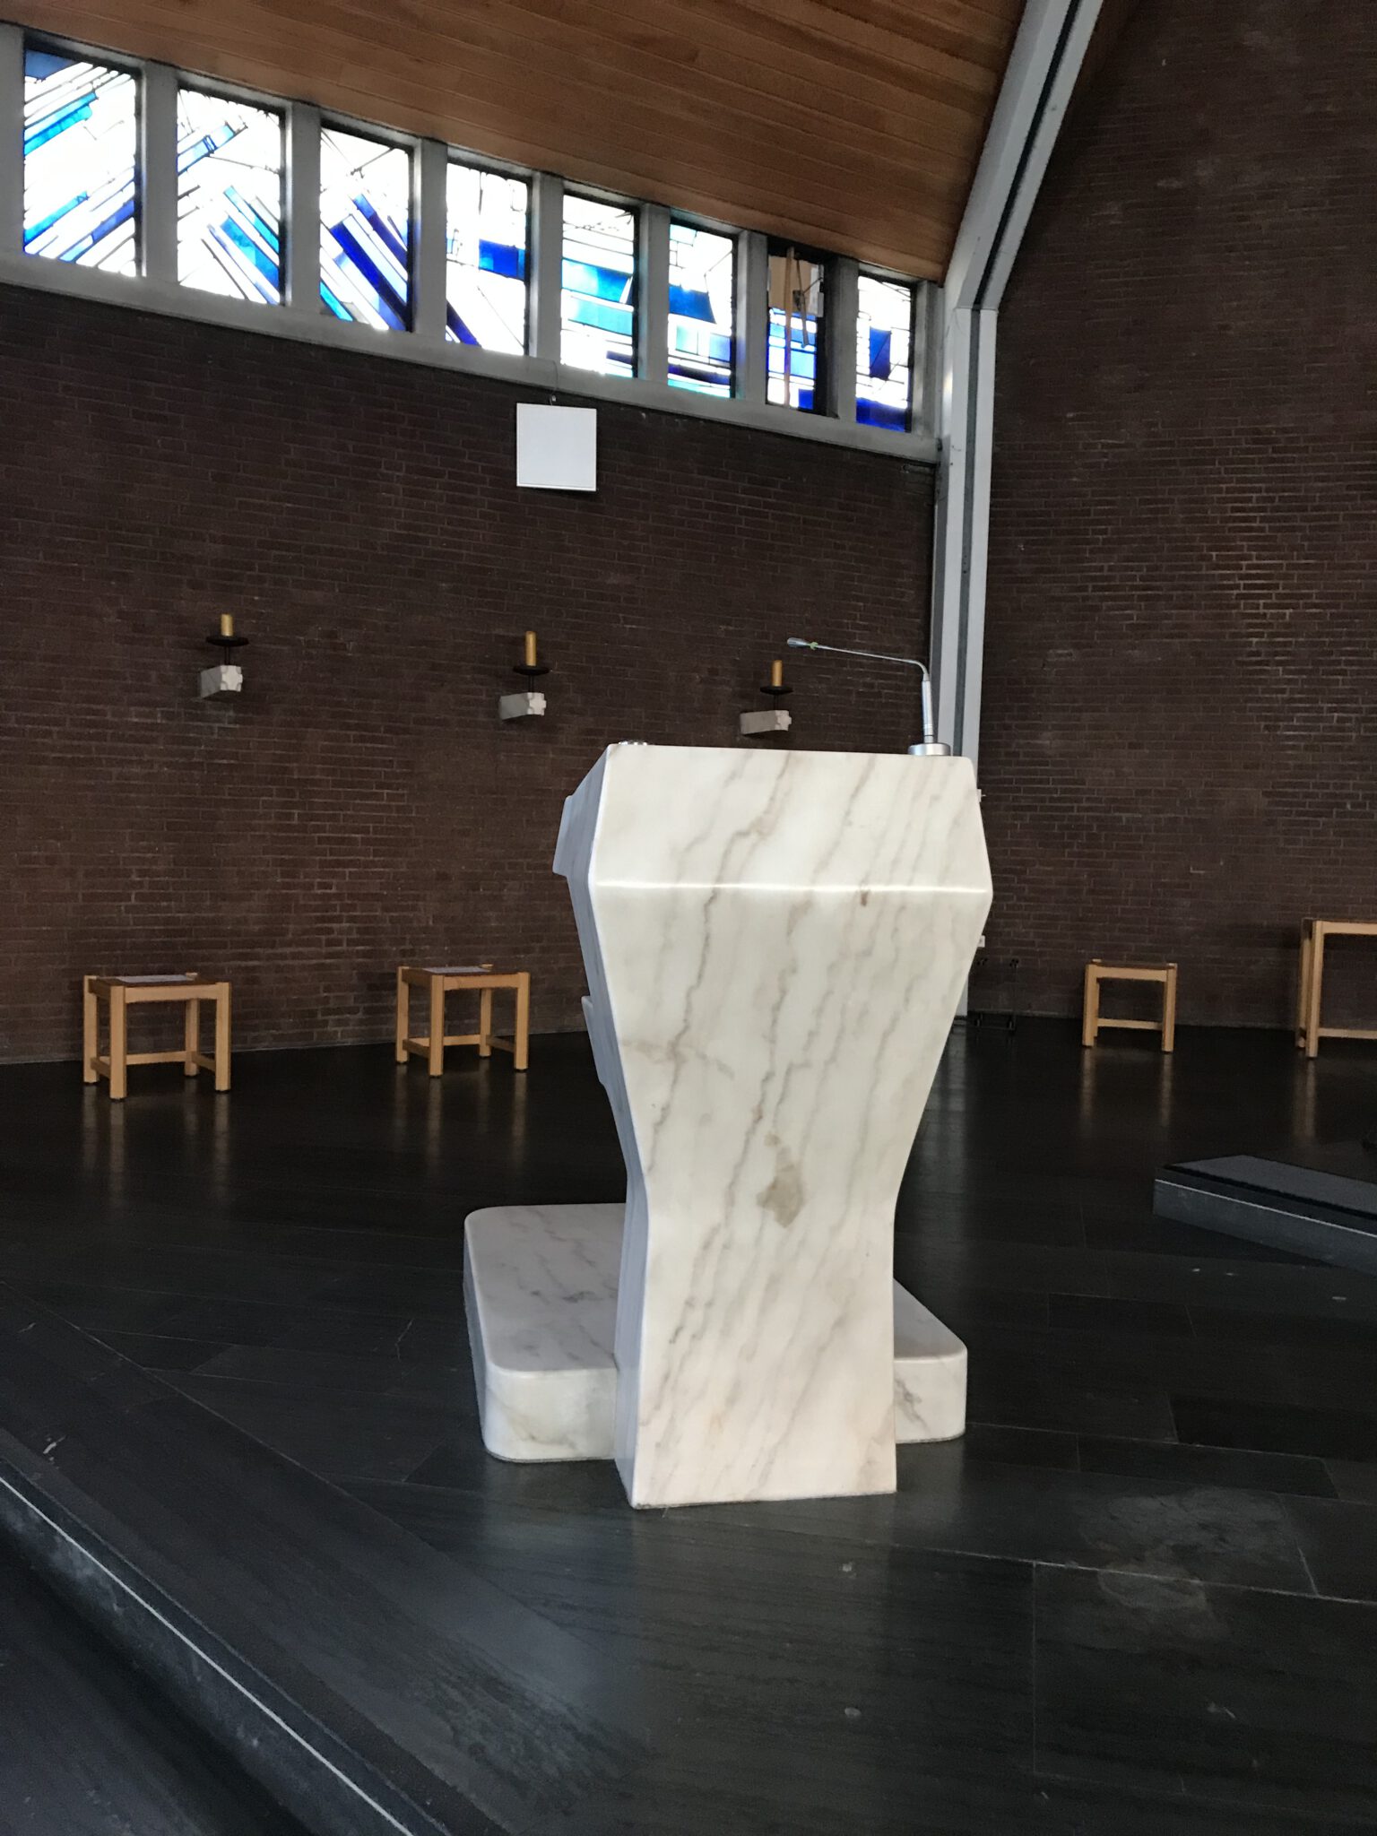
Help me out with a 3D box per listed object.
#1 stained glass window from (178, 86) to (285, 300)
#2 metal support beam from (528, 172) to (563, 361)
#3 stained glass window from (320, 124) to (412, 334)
[{"bbox_3d":[-2.368,-3.705,7.674,0.558,0.990,0.100,-1,5,-32],"label":"stained glass window"},{"bbox_3d":[-0.831,-3.771,8.646,0.148,1.060,0.148,-1,5,-32],"label":"metal support beam"},{"bbox_3d":[-1.757,-3.718,8.061,0.543,0.990,0.100,-1,5,-32],"label":"stained glass window"}]

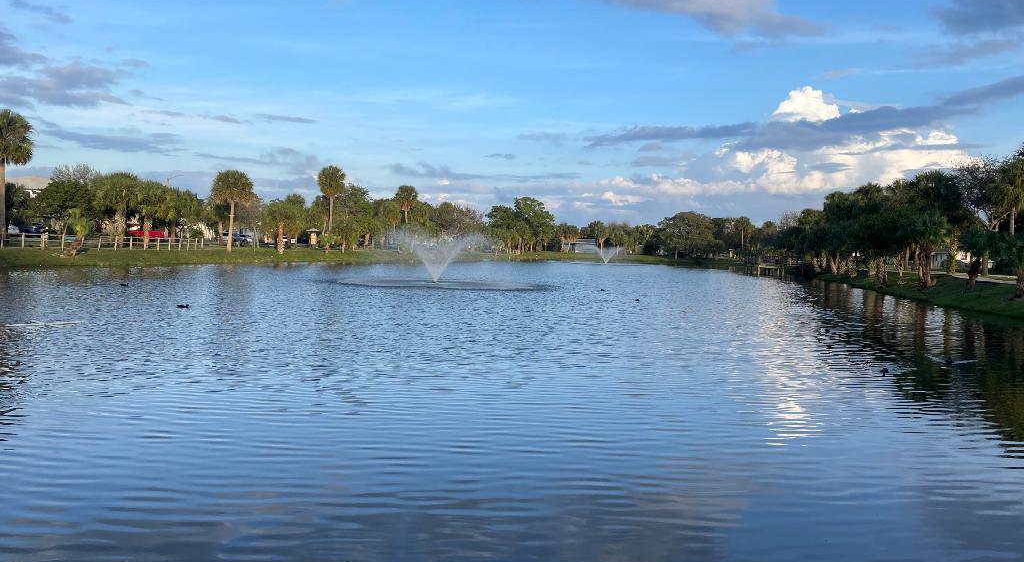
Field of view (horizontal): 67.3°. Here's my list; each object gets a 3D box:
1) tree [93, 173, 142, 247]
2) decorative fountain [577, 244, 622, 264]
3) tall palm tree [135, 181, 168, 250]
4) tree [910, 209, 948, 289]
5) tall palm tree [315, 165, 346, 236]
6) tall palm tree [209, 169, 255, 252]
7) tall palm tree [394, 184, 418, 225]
[{"bbox_3d":[-35.225,-6.288,68.500,4.200,6.750,4.200,0,3,-27],"label":"tree"},{"bbox_3d":[13.994,-4.278,123.000,7.300,3.120,7.300,2,2,6],"label":"decorative fountain"},{"bbox_3d":[-33.045,-6.027,70.500,3.300,6.190,3.300,0,3,-25],"label":"tall palm tree"},{"bbox_3d":[24.457,-1.814,45.000,2.400,4.510,2.400,3,3,28],"label":"tree"},{"bbox_3d":[-23.599,-9.557,100.000,3.600,10.790,3.600,1,2,-13],"label":"tall palm tree"},{"bbox_3d":[-28.033,-6.983,77.000,4.300,8.260,4.300,1,2,-20],"label":"tall palm tree"},{"bbox_3d":[-16.110,-9.743,118.000,3.500,9.820,3.500,1,2,-8],"label":"tall palm tree"}]

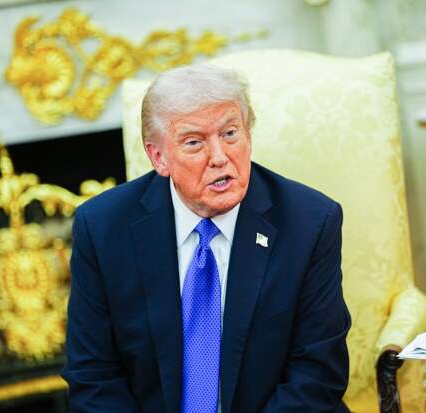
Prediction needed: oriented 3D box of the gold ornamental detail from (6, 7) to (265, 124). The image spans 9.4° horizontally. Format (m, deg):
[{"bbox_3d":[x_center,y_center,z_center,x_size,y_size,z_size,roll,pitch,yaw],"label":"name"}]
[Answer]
[{"bbox_3d":[-0.159,-0.308,5.300,0.535,0.230,0.050,-9,16,-3],"label":"gold ornamental detail"}]

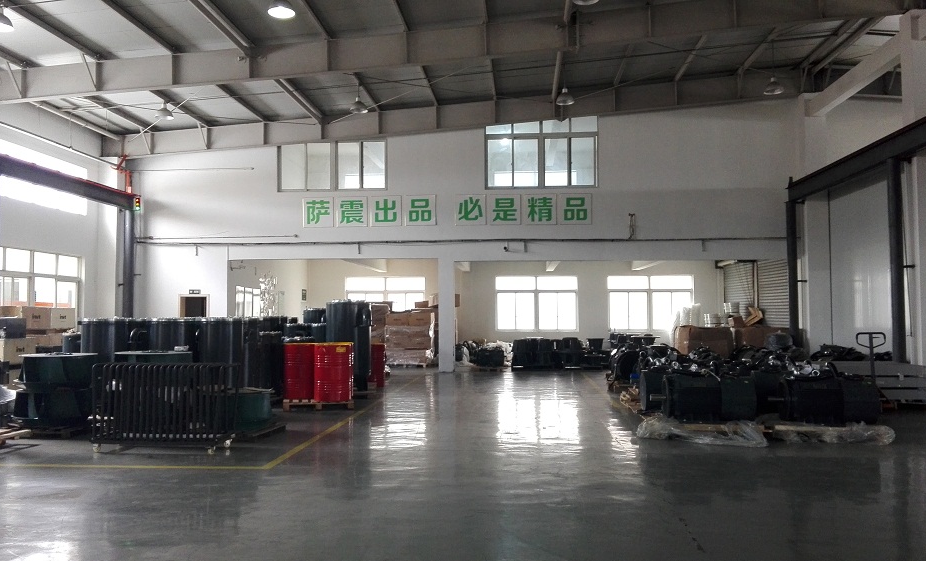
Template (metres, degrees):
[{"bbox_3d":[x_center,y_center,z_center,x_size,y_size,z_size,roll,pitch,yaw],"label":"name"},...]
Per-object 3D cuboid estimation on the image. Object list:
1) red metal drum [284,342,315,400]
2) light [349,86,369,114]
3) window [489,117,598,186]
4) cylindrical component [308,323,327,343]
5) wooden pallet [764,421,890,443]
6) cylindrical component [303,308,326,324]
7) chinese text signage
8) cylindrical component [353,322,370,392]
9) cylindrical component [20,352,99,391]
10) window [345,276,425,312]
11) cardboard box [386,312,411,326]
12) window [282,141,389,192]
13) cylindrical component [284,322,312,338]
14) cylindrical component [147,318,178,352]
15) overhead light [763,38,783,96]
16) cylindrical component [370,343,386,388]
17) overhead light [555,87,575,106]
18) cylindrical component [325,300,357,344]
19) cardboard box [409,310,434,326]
[{"bbox_3d":[-2.654,1.472,11.722,0.585,0.890,0.585,0,-3,5],"label":"red metal drum"},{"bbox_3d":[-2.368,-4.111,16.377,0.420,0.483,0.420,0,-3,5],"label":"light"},{"bbox_3d":[2.054,-3.331,18.663,2.943,1.880,0.100,0,-3,5],"label":"window"},{"bbox_3d":[-2.698,1.436,13.979,0.540,1.160,0.540,0,-3,0],"label":"cylindrical component"},{"bbox_3d":[4.341,1.810,8.775,1.360,0.160,0.980,-1,-3,11],"label":"wooden pallet"},{"bbox_3d":[-3.154,1.348,15.285,0.500,1.477,0.500,0,-3,0],"label":"cylindrical component"},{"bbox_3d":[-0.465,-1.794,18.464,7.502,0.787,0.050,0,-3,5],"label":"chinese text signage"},{"bbox_3d":[-1.806,1.397,12.940,0.320,1.202,0.320,0,-3,0],"label":"cylindrical component"},{"bbox_3d":[-5.214,1.167,9.244,0.900,0.415,0.900,0,-3,0],"label":"cylindrical component"},{"bbox_3d":[-2.930,0.879,26.941,3.088,2.107,0.150,0,-3,5],"label":"window"},{"bbox_3d":[-1.828,1.125,20.658,0.712,0.370,0.500,0,-3,5],"label":"cardboard box"},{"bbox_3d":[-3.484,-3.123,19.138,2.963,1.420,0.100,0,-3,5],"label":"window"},{"bbox_3d":[-3.134,1.419,13.579,0.530,1.160,0.530,0,-3,0],"label":"cylindrical component"},{"bbox_3d":[-4.943,1.272,11.828,0.500,1.285,0.500,0,-3,0],"label":"cylindrical component"},{"bbox_3d":[6.310,-4.314,14.539,0.400,1.104,0.400,0,-3,5],"label":"overhead light"},{"bbox_3d":[-1.875,1.724,14.536,0.580,0.880,0.580,0,-3,0],"label":"cylindrical component"},{"bbox_3d":[2.229,-3.980,15.562,0.400,0.420,0.400,0,-3,5],"label":"overhead light"},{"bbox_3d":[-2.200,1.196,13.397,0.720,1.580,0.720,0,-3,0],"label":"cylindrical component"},{"bbox_3d":[-1.166,1.100,20.507,0.656,0.429,0.540,0,-3,5],"label":"cardboard box"}]

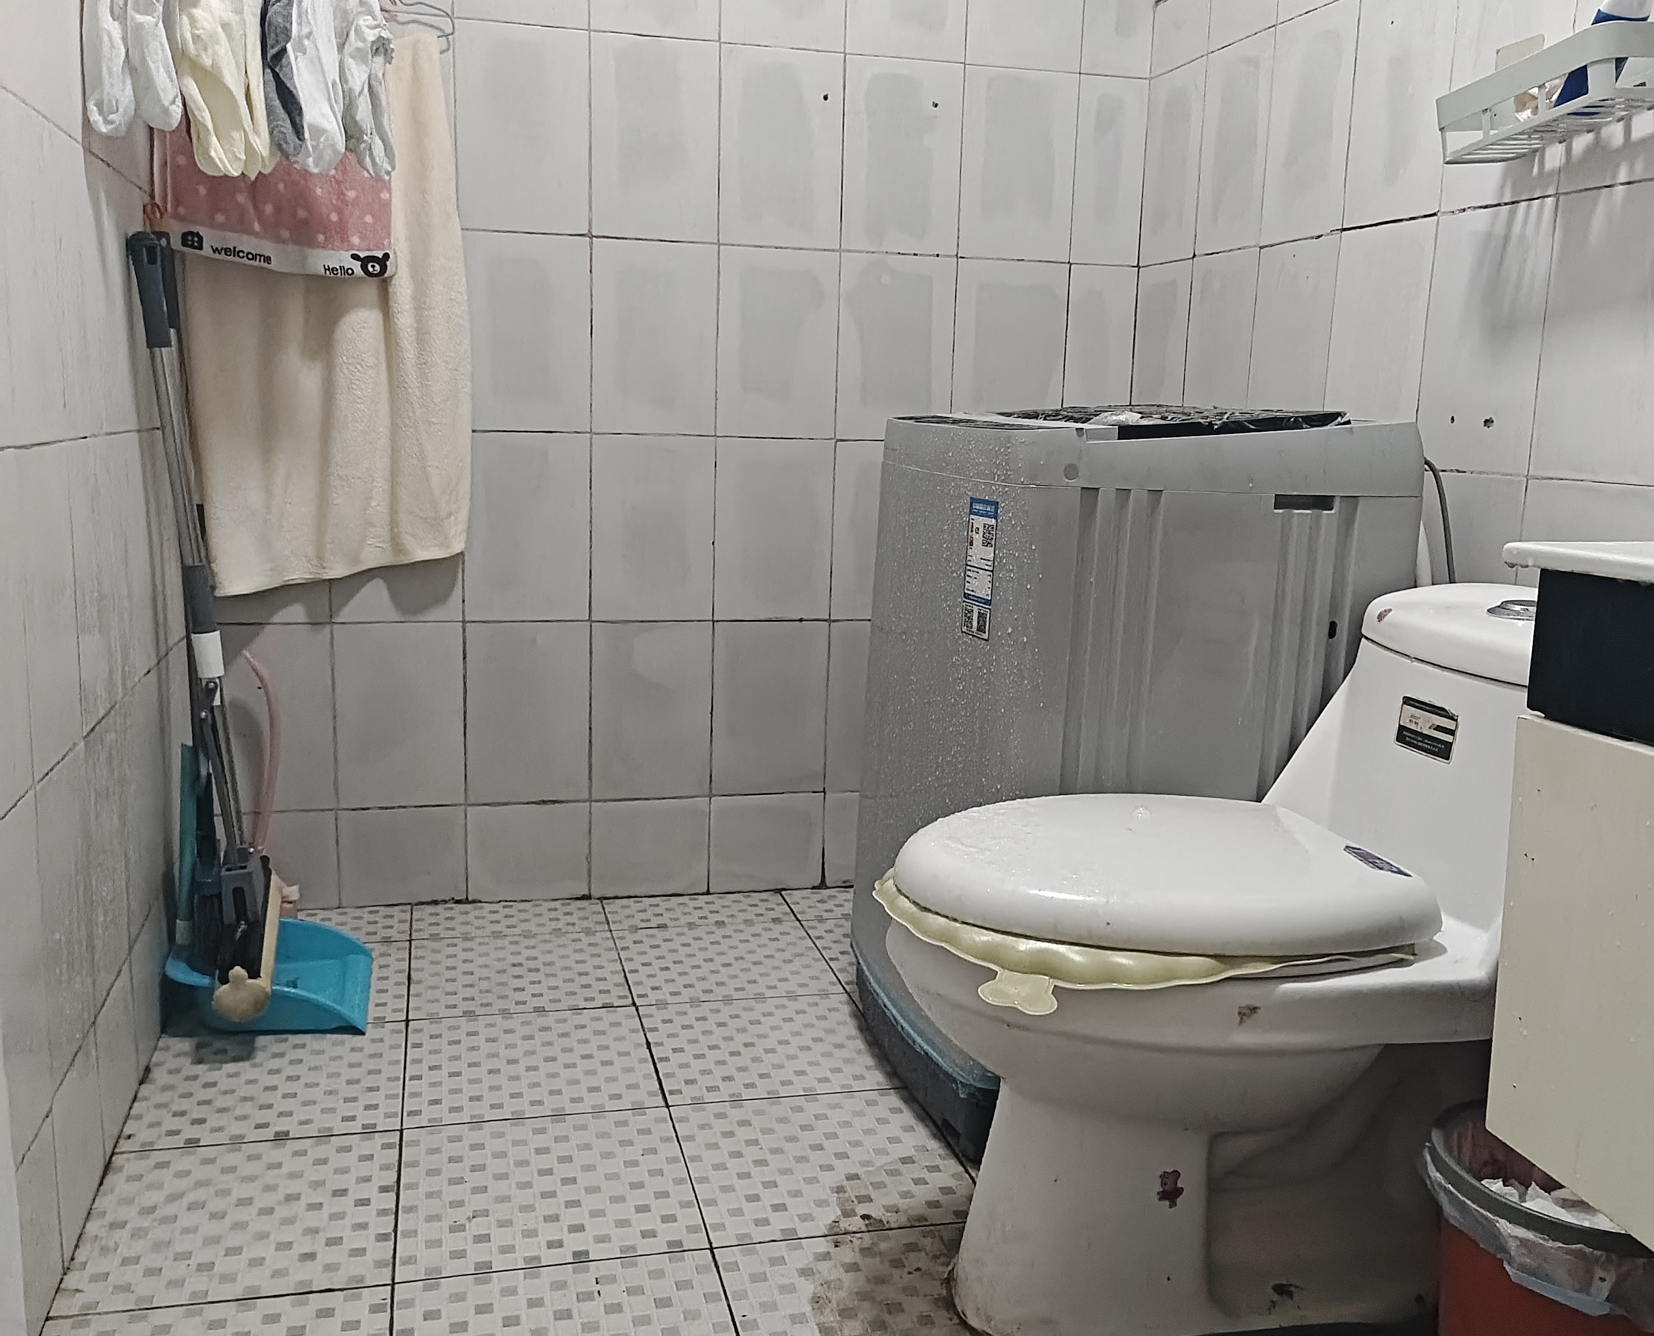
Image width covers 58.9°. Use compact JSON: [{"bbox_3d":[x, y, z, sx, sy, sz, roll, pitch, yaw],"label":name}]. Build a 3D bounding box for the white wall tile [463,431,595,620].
[{"bbox_3d":[-0.476,-0.222,2.327,0.200,0.301,0.010,-1,11,-14],"label":"white wall tile"}]

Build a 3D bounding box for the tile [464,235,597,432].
[{"bbox_3d":[-0.468,-0.519,2.277,0.199,0.299,0.010,-1,10,-14],"label":"tile"}]

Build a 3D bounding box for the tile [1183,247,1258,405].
[{"bbox_3d":[0.605,-0.481,2.246,0.010,0.300,0.195,-1,11,-15],"label":"tile"}]

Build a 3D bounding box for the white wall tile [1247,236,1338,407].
[{"bbox_3d":[0.656,-0.447,2.062,0.010,0.300,0.195,-1,11,-15],"label":"white wall tile"}]

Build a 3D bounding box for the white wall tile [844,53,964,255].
[{"bbox_3d":[0.121,-0.826,2.371,0.198,0.299,0.011,-1,10,-14],"label":"white wall tile"}]

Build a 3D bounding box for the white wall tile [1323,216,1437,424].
[{"bbox_3d":[0.708,-0.412,1.877,0.010,0.300,0.195,-1,11,-15],"label":"white wall tile"}]

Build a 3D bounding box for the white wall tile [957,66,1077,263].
[{"bbox_3d":[0.315,-0.828,2.418,0.200,0.301,0.010,-1,11,-14],"label":"white wall tile"}]

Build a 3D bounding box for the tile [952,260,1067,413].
[{"bbox_3d":[0.307,-0.532,2.472,0.200,0.301,0.010,-1,11,-14],"label":"tile"}]

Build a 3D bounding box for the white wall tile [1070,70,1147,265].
[{"bbox_3d":[0.472,-0.828,2.449,0.124,0.300,0.010,-1,10,-14],"label":"white wall tile"}]

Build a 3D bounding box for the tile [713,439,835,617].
[{"bbox_3d":[-0.088,-0.229,2.427,0.198,0.299,0.011,-1,10,-14],"label":"tile"}]

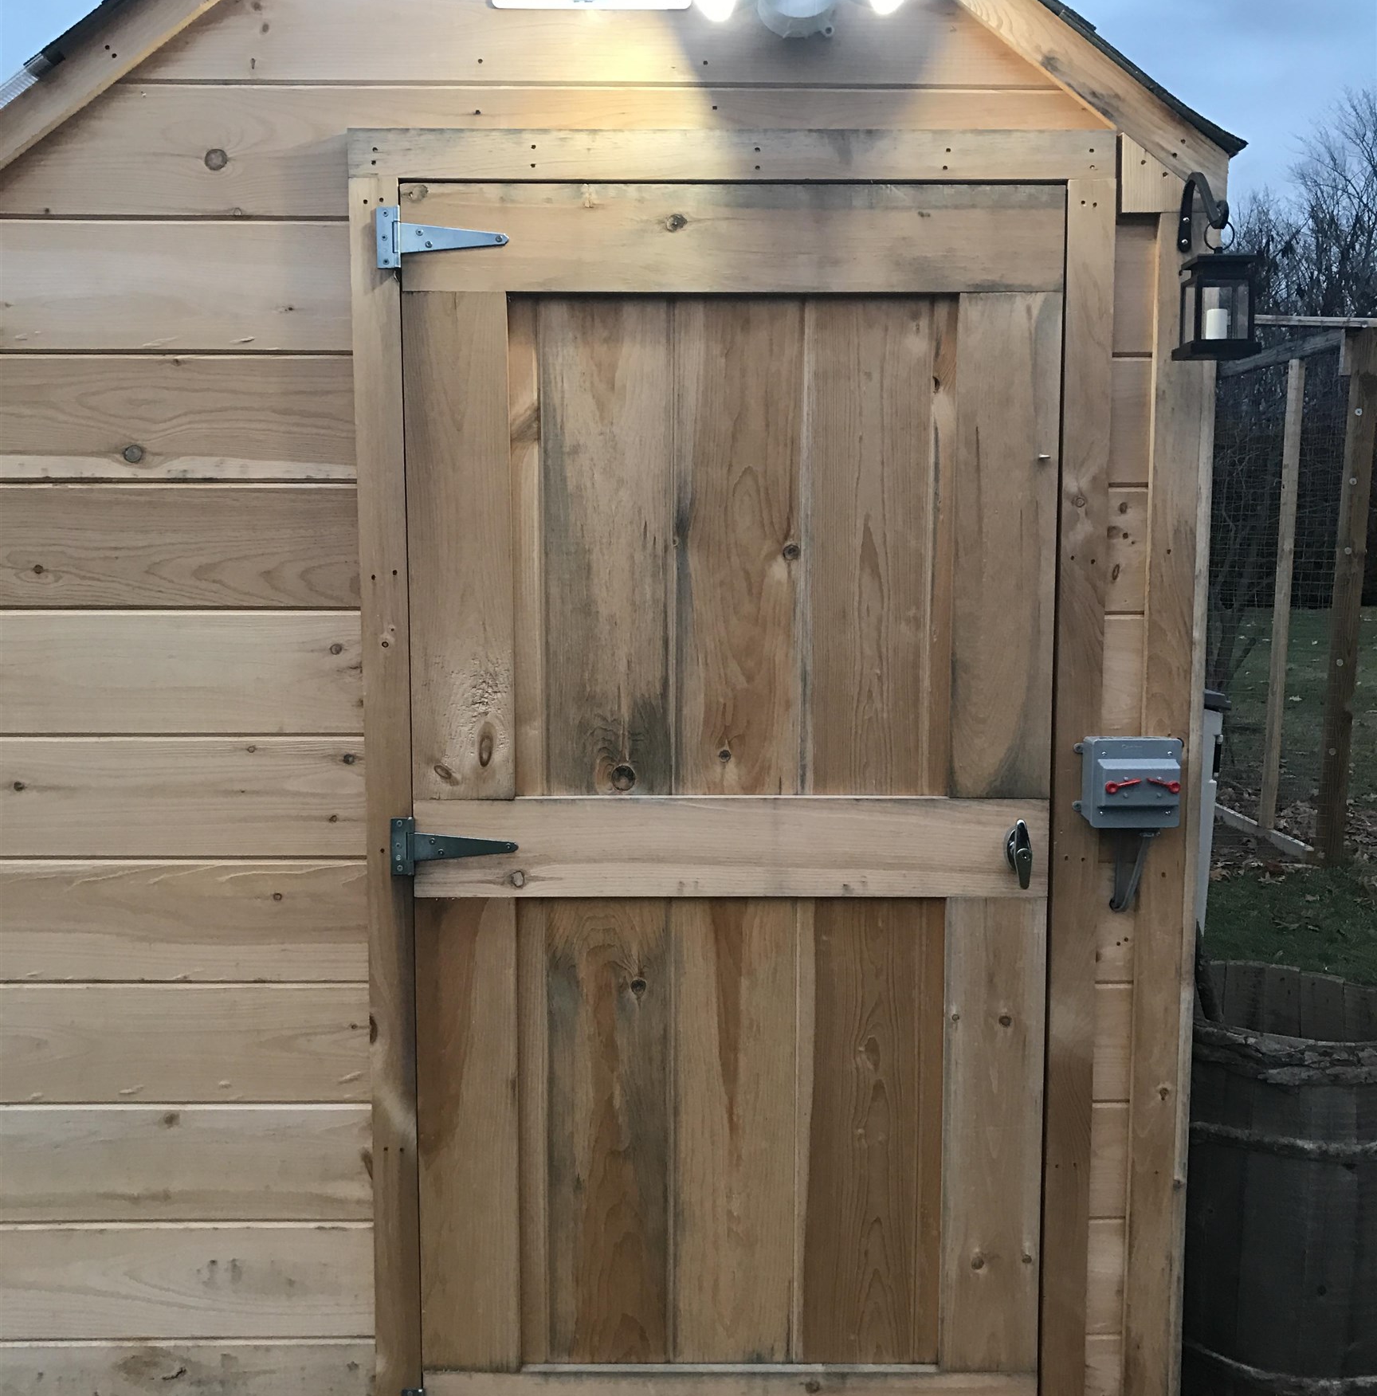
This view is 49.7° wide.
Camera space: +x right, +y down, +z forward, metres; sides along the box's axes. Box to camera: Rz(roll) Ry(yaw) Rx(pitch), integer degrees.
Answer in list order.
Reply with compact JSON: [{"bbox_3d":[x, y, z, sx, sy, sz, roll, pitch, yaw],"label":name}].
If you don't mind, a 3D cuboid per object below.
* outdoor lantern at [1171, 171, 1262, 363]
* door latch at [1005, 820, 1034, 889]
[{"bbox_3d":[0.674,-0.562,1.935,0.090,0.246,0.175,0,6,-1],"label":"outdoor lantern"},{"bbox_3d":[0.464,0.216,2.078,0.033,0.097,0.045,0,6,-1],"label":"door latch"}]

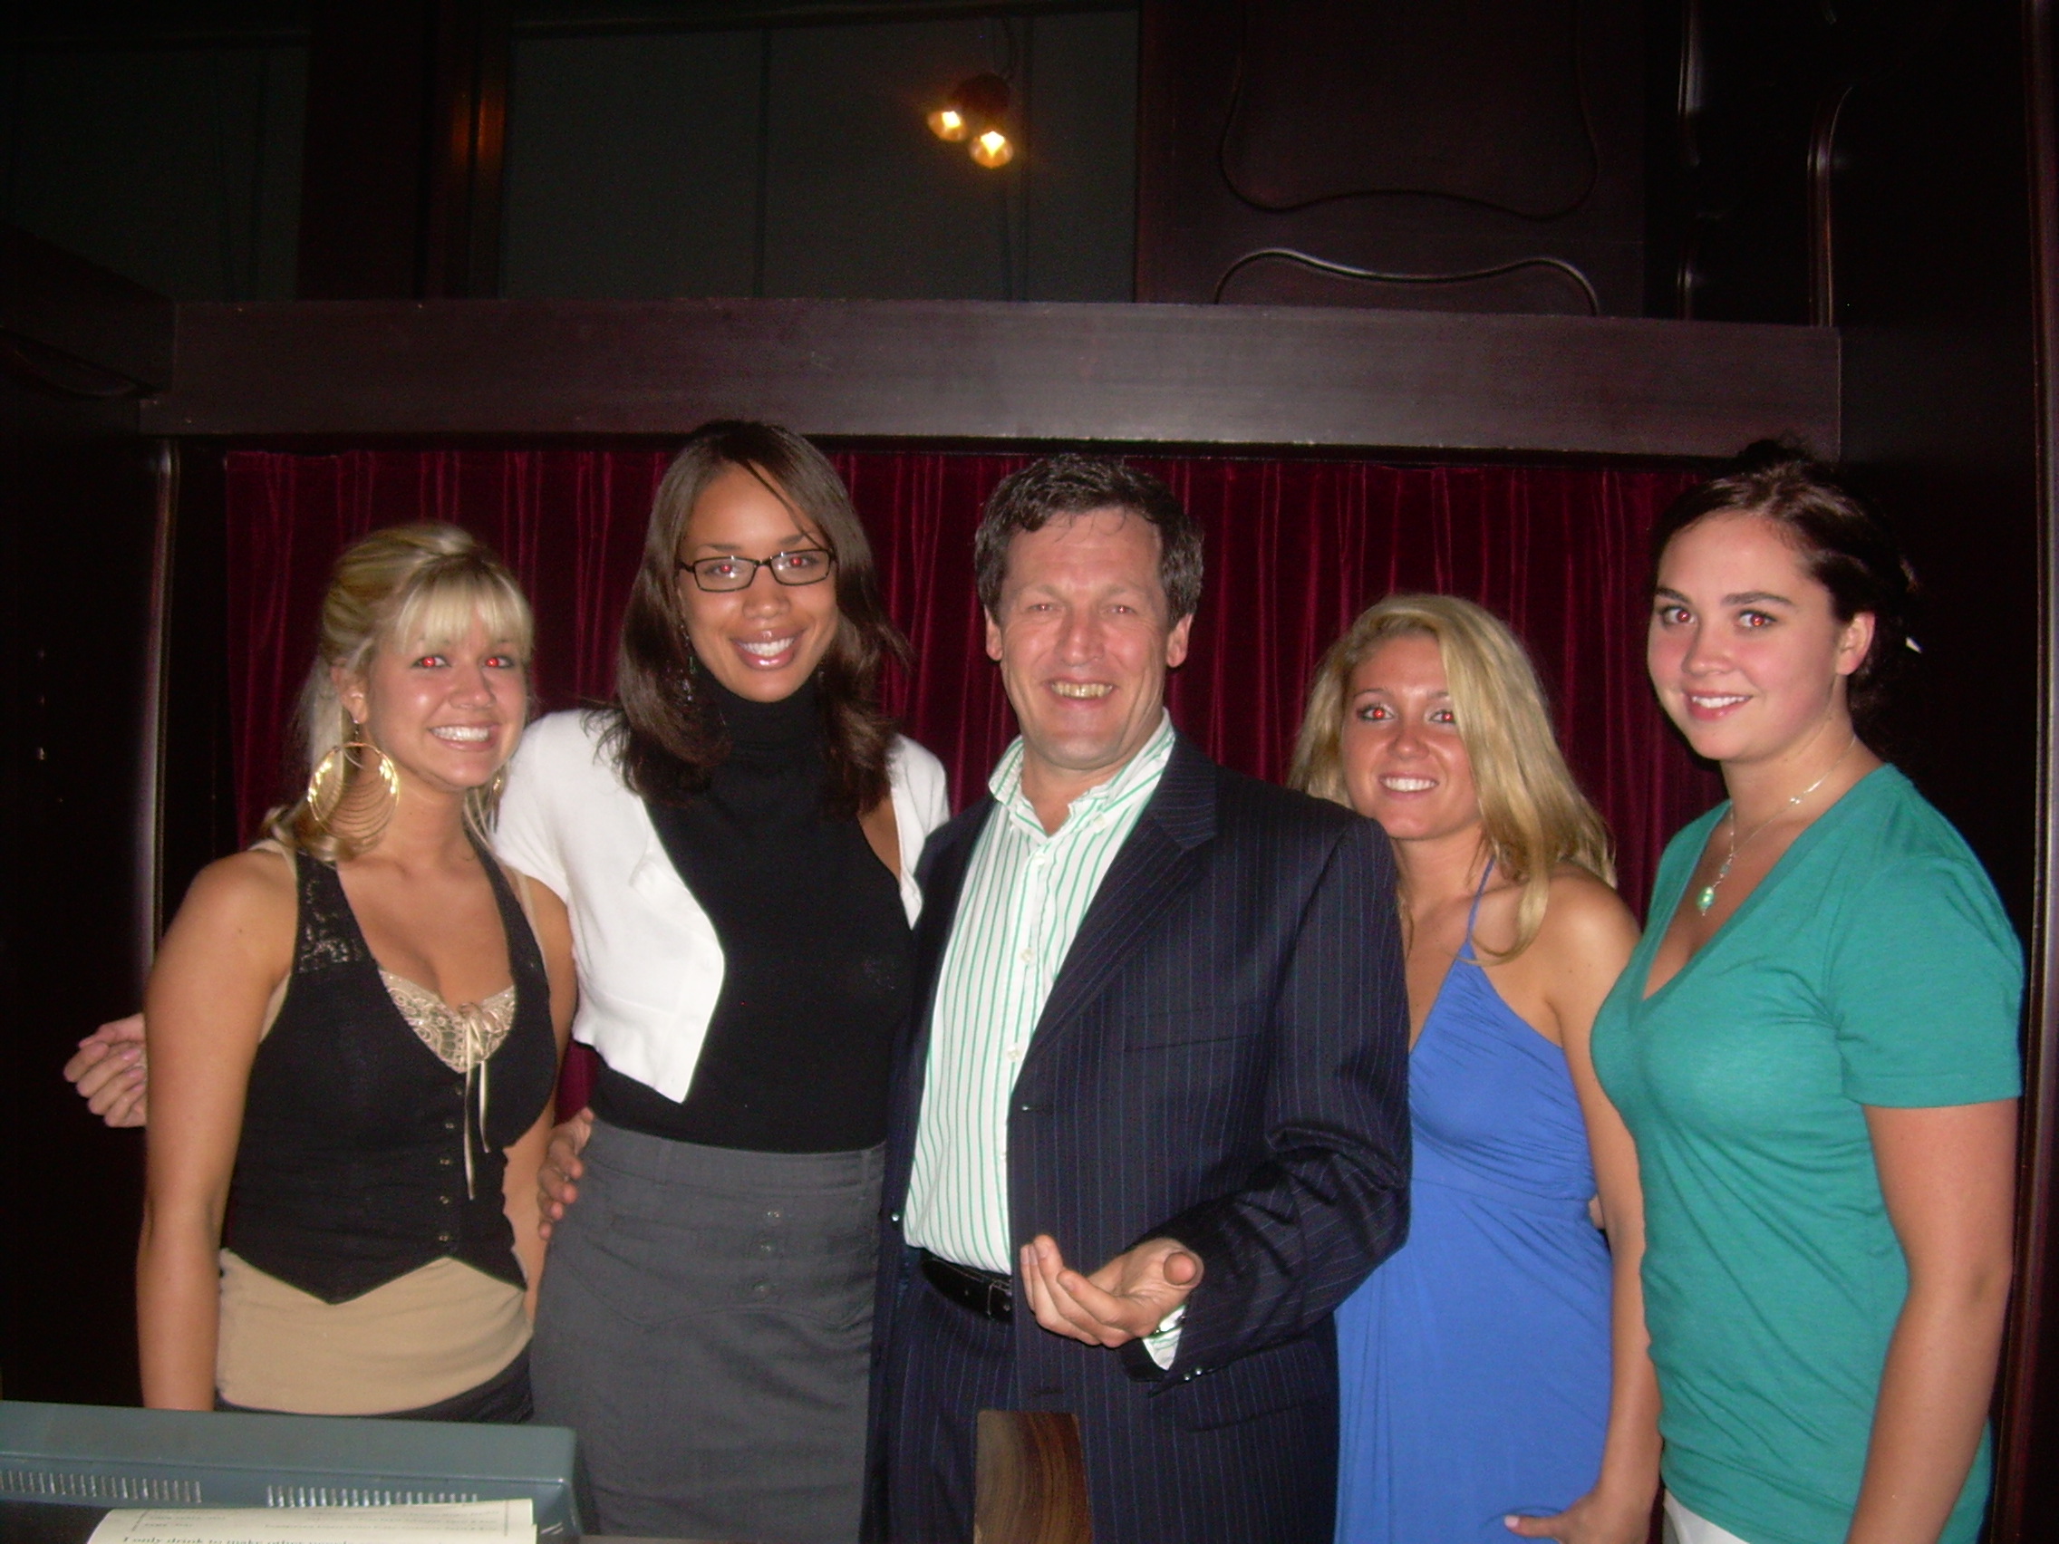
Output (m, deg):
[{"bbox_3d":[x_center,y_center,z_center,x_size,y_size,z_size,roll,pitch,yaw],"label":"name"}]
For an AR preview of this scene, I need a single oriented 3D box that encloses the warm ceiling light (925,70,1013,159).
[{"bbox_3d":[-0.091,-0.991,3.400,0.120,0.120,0.120,1,0,11],"label":"warm ceiling light"}]

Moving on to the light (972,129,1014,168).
[{"bbox_3d":[-0.055,-0.932,3.380,0.065,0.060,0.070,1,0,3],"label":"light"}]

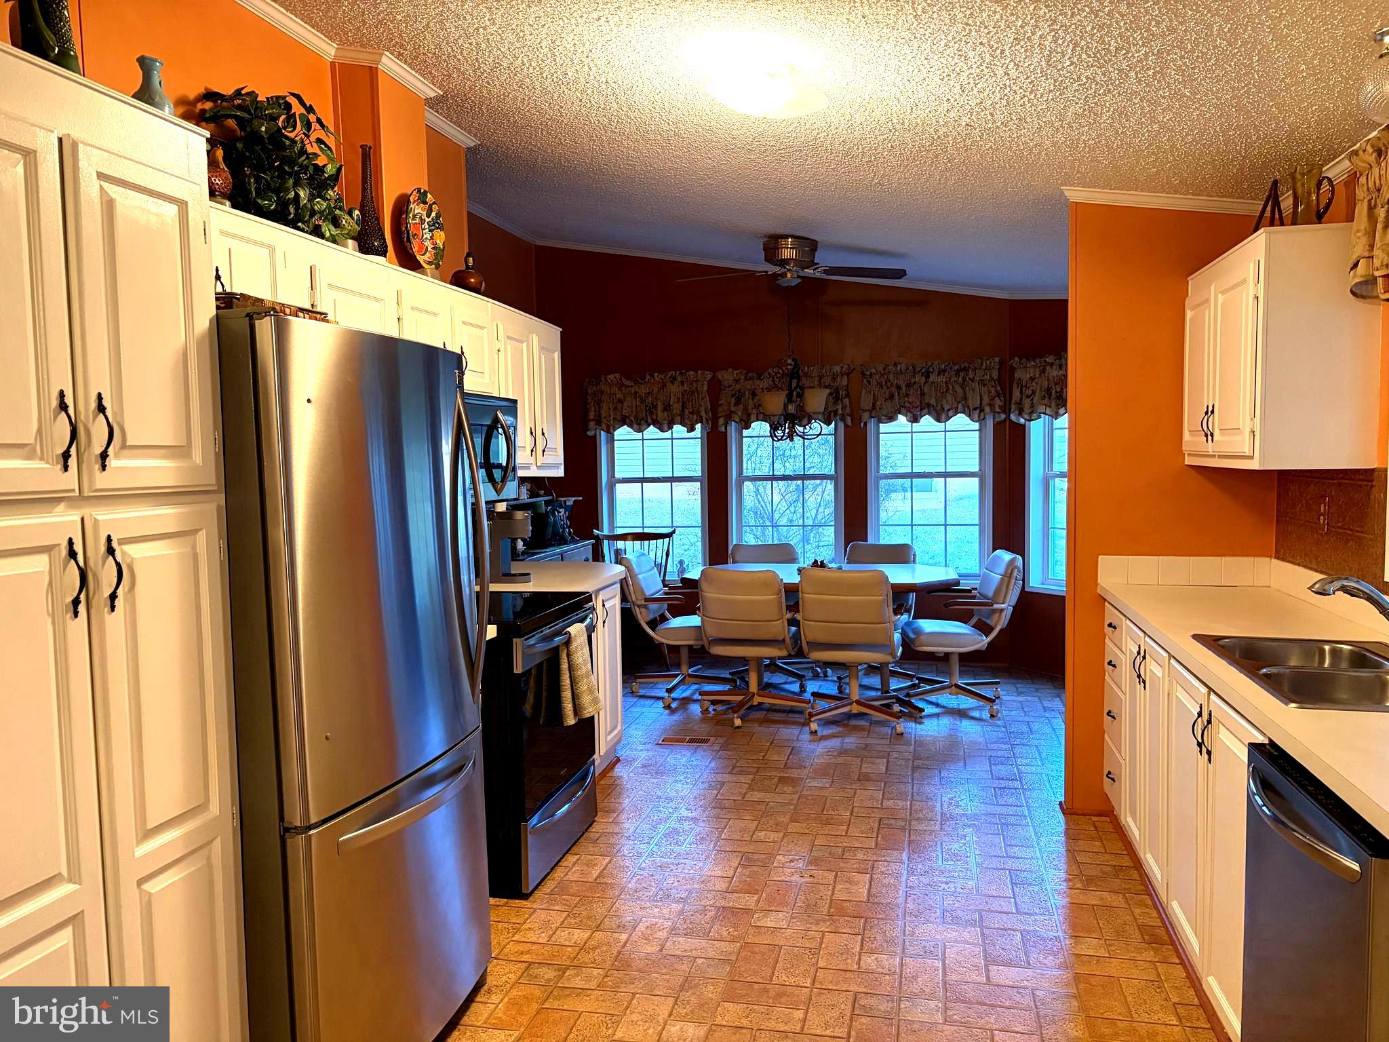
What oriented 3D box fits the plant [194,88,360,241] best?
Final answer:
[{"bbox_3d":[-1.160,-0.995,2.941,0.390,0.420,0.450,0,4,13],"label":"plant"}]

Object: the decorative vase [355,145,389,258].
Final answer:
[{"bbox_3d":[-1.063,-1.038,3.422,0.110,0.375,0.110,0,4,13],"label":"decorative vase"}]

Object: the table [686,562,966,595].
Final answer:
[{"bbox_3d":[0.762,0.691,6.222,1.600,0.750,1.040,0,4,13],"label":"table"}]

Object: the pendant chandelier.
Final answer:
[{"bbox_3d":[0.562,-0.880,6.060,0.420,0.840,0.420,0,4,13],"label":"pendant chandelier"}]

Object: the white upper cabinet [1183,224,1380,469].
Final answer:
[{"bbox_3d":[1.938,-0.537,3.522,0.335,0.710,0.940,0,4,13],"label":"white upper cabinet"}]

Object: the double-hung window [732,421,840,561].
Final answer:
[{"bbox_3d":[0.642,-0.260,7.287,0.790,1.320,0.130,0,4,13],"label":"double-hung window"}]

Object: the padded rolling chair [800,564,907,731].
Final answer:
[{"bbox_3d":[0.849,0.649,5.556,0.570,0.872,0.640,0,4,21],"label":"padded rolling chair"}]

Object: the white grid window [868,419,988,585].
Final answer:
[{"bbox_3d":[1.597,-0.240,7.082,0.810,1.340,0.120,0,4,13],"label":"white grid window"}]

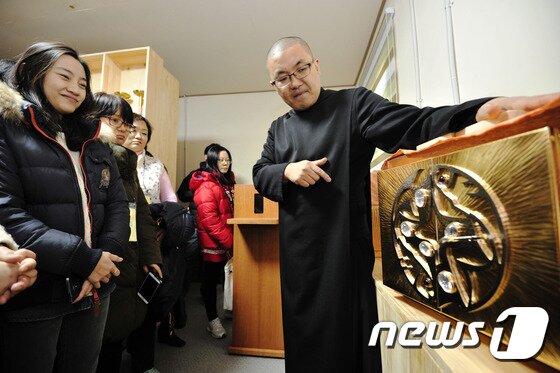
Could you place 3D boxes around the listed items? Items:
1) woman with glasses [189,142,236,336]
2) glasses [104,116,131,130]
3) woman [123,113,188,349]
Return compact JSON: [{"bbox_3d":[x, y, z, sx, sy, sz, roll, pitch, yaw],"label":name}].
[{"bbox_3d":[-0.568,0.420,2.165,0.360,1.620,0.460,-5,-8,32],"label":"woman with glasses"},{"bbox_3d":[-0.836,-0.315,1.225,0.140,0.045,0.140,10,-3,21],"label":"glasses"},{"bbox_3d":[-0.873,0.342,1.641,0.500,1.650,0.400,5,-9,-38],"label":"woman"}]

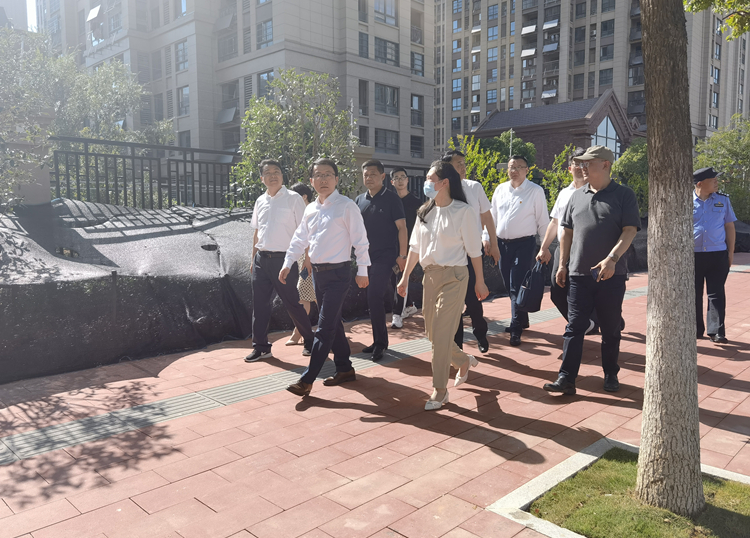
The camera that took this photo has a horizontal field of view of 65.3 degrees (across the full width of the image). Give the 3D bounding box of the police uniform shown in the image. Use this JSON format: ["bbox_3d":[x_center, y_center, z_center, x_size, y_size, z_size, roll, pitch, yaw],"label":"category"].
[{"bbox_3d":[3.393,-0.140,5.949,0.540,1.730,0.370,3,6,32],"label":"police uniform"}]

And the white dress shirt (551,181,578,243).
[{"bbox_3d":[1.868,-0.519,5.420,0.480,0.620,0.330,5,7,35],"label":"white dress shirt"}]

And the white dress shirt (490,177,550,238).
[{"bbox_3d":[1.399,-0.570,5.700,0.540,0.610,0.340,4,7,32],"label":"white dress shirt"}]

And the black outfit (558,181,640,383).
[{"bbox_3d":[1.681,0.086,4.380,0.550,1.480,0.380,5,8,38],"label":"black outfit"}]

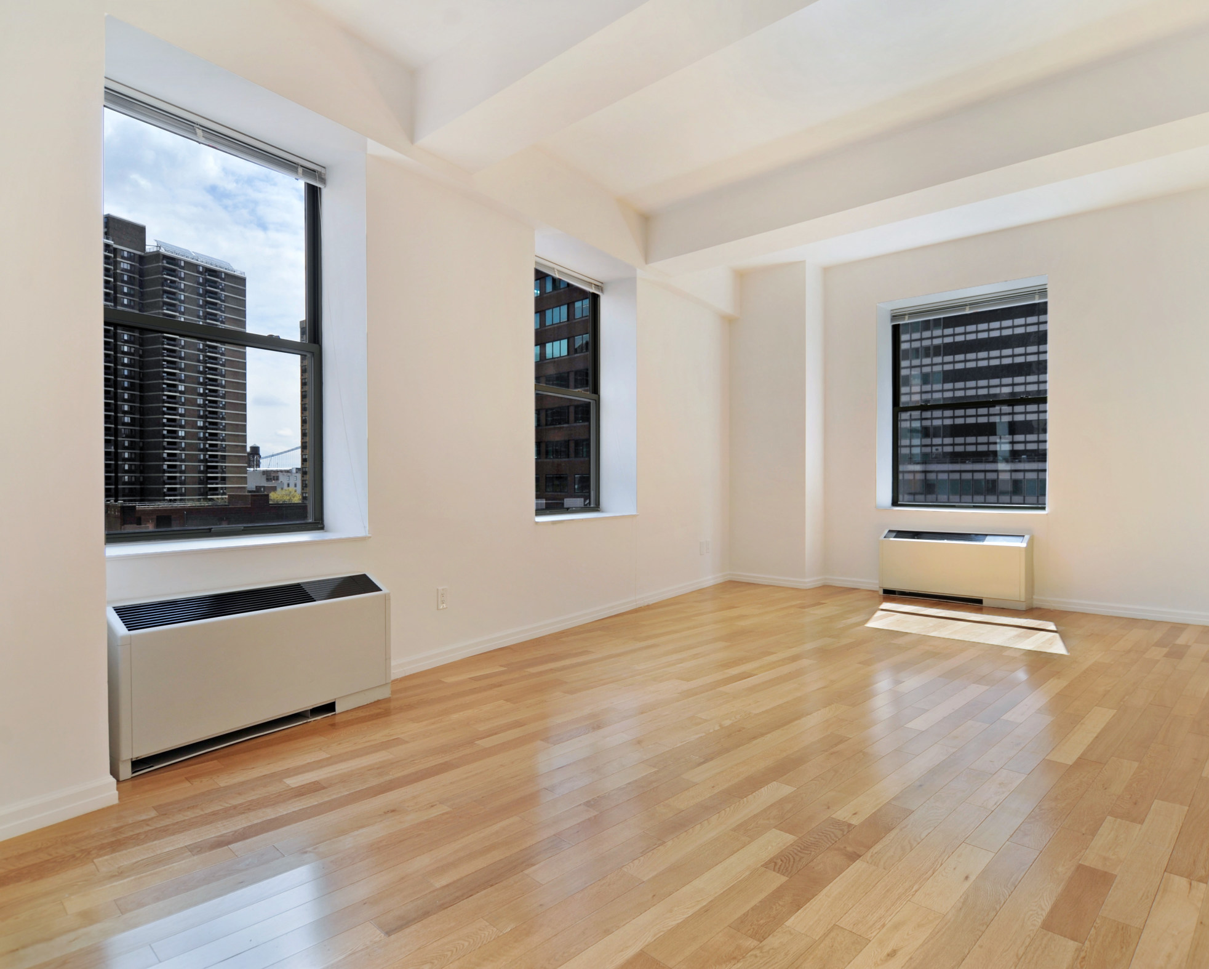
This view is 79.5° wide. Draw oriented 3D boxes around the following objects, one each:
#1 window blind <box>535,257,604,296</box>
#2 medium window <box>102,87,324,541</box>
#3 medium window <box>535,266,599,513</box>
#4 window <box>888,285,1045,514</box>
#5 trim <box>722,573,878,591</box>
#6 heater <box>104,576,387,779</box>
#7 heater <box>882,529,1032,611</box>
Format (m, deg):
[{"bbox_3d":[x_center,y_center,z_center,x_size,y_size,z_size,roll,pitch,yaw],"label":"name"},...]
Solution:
[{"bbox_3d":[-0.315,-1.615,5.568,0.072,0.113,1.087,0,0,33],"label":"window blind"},{"bbox_3d":[-1.825,-0.691,3.351,0.103,1.875,1.169,0,0,33],"label":"medium window"},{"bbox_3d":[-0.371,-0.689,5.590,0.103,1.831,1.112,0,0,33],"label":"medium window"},{"bbox_3d":[3.244,-0.717,6.498,1.355,1.859,0.103,0,1,44],"label":"window"},{"bbox_3d":[1.907,0.935,7.064,1.401,0.085,0.391,0,1,44],"label":"trim"},{"bbox_3d":[-1.435,0.727,3.037,0.231,0.567,1.166,0,0,33],"label":"heater"},{"bbox_3d":[2.960,0.697,6.172,1.159,0.572,0.232,0,1,44],"label":"heater"}]

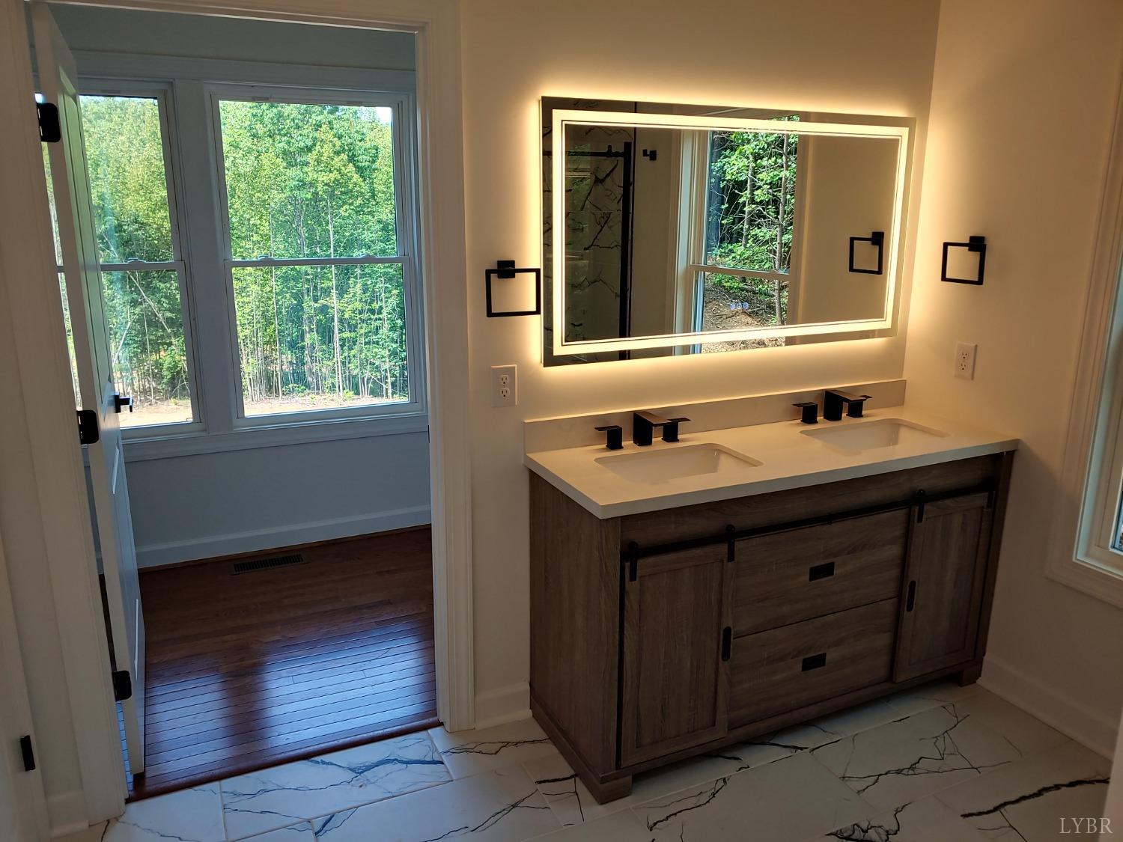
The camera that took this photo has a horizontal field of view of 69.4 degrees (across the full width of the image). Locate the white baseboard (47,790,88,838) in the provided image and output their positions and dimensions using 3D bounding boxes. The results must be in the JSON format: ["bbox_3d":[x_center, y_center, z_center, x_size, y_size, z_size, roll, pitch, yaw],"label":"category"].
[{"bbox_3d":[-1.304,1.036,2.142,0.090,0.115,0.020,-6,15,-24],"label":"white baseboard"}]

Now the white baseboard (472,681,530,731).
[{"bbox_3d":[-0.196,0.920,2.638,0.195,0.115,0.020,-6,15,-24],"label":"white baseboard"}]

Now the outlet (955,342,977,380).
[{"bbox_3d":[1.403,-0.207,2.823,0.008,0.124,0.079,-6,15,-24],"label":"outlet"}]

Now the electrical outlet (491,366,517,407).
[{"bbox_3d":[-0.168,-0.100,2.405,0.079,0.124,0.008,-6,15,-24],"label":"electrical outlet"}]

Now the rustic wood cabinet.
[{"bbox_3d":[0.693,0.529,2.688,1.509,0.857,0.496,-6,15,-24],"label":"rustic wood cabinet"}]

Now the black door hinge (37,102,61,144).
[{"bbox_3d":[-1.208,-0.704,1.913,0.045,0.089,0.018,-6,15,-24],"label":"black door hinge"}]

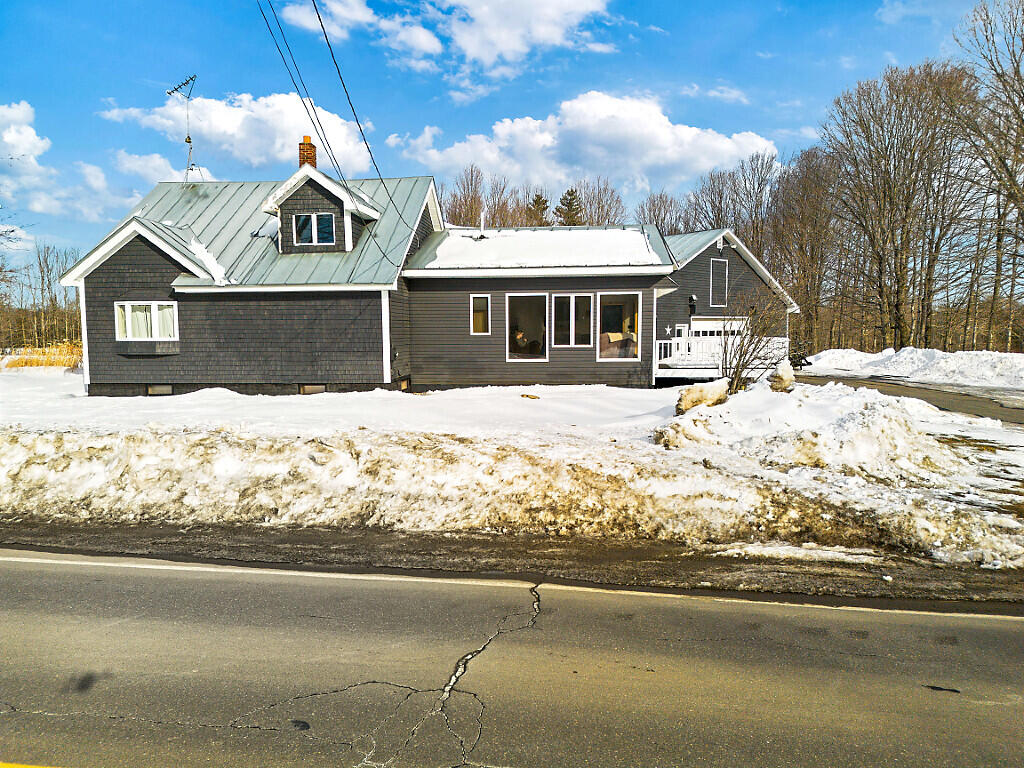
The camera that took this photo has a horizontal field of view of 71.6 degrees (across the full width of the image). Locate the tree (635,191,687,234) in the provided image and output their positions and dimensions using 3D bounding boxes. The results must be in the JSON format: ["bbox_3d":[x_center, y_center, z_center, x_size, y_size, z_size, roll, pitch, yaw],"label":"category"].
[{"bbox_3d":[13.404,-10.163,64.375,5.200,14.480,5.200,0,5,0],"label":"tree"}]

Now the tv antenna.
[{"bbox_3d":[-12.122,-9.322,26.293,2.200,3.750,0.750,4,7,43],"label":"tv antenna"}]

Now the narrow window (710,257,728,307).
[{"bbox_3d":[9.599,-4.707,32.924,1.350,2.250,0.120,-5,6,-41],"label":"narrow window"}]

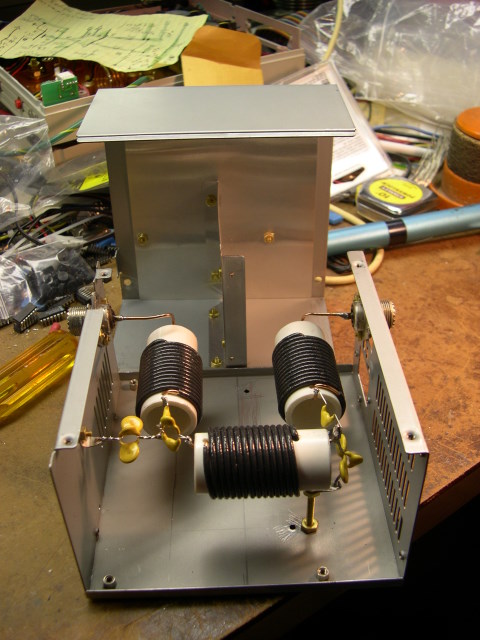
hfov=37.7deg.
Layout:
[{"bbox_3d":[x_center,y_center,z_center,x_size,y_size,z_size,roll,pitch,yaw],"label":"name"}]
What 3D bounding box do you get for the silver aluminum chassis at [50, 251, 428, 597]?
[{"bbox_3d":[-0.001,0.045,0.360,0.147,0.088,0.151,-2,37,0],"label":"silver aluminum chassis"}]

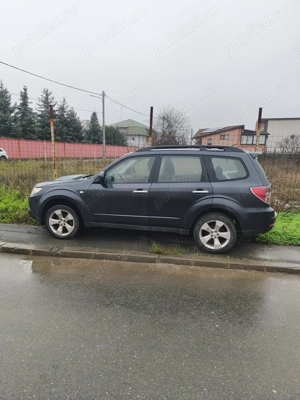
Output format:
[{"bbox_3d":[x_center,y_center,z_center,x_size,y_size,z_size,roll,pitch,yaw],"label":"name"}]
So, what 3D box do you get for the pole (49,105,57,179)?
[{"bbox_3d":[-2.896,-1.329,7.983,0.085,2.870,0.085,1,10,0],"label":"pole"}]

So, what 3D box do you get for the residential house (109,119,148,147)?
[{"bbox_3d":[-5.024,-14.650,64.464,10.500,9.631,10.000,4,10,14],"label":"residential house"}]

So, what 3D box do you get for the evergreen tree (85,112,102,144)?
[{"bbox_3d":[-10.110,-11.341,47.806,3.400,8.444,3.400,1,10,0],"label":"evergreen tree"}]

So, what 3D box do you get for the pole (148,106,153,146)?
[{"bbox_3d":[0.022,-1.227,7.808,0.085,2.870,0.085,1,10,0],"label":"pole"}]

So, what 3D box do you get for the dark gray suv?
[{"bbox_3d":[-0.022,-0.173,5.159,4.560,1.690,1.830,3,10,10],"label":"dark gray suv"}]

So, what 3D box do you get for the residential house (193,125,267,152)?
[{"bbox_3d":[13.850,-9.459,46.002,12.000,6.451,9.000,3,10,9],"label":"residential house"}]

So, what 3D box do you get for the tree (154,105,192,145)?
[{"bbox_3d":[3.446,-10.904,44.779,6.400,9.276,6.400,1,10,0],"label":"tree"}]

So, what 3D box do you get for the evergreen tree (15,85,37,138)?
[{"bbox_3d":[-15.631,-9.531,33.934,3.500,9.374,3.500,1,10,0],"label":"evergreen tree"}]

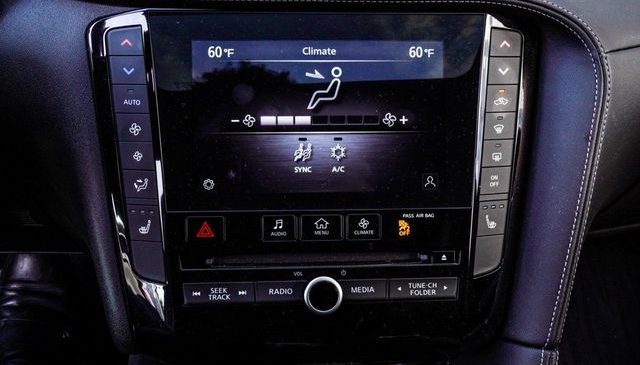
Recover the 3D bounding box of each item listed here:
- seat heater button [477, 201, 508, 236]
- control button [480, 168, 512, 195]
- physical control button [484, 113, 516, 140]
[{"bbox_3d":[0.109,0.022,0.409,0.018,0.022,0.006,1,6,-6],"label":"seat heater button"},{"bbox_3d":[0.110,-0.001,0.406,0.019,0.016,0.006,1,6,-6],"label":"control button"},{"bbox_3d":[0.112,-0.036,0.403,0.019,0.016,0.006,1,6,-6],"label":"physical control button"}]

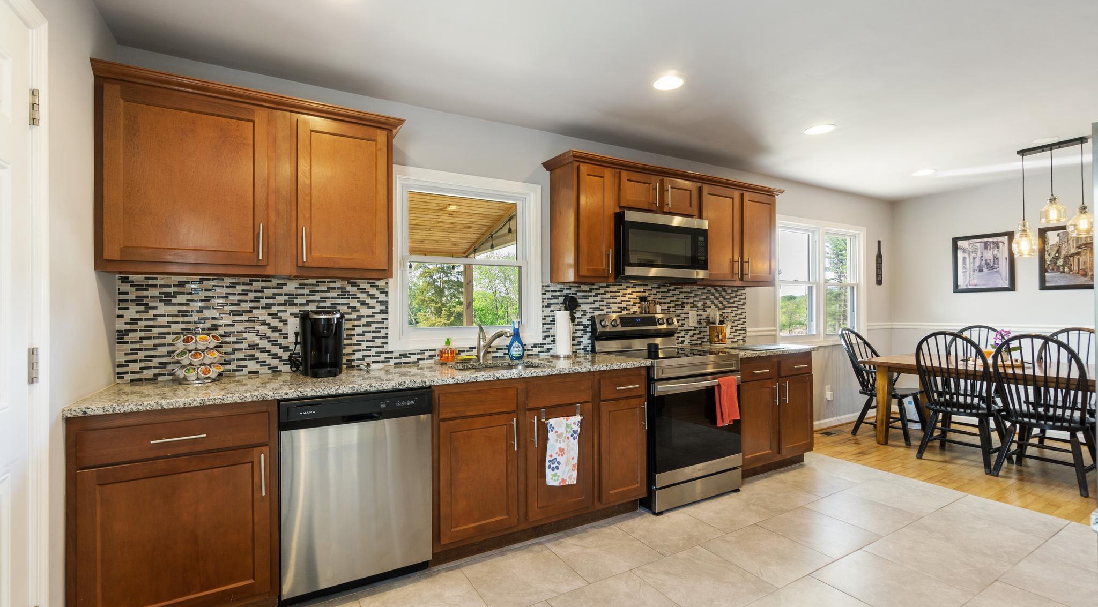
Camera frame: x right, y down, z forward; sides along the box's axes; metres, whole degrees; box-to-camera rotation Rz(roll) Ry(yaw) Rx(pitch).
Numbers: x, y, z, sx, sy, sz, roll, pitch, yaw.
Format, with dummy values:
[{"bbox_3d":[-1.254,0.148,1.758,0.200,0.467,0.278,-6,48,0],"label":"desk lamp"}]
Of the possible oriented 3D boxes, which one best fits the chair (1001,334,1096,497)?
[{"bbox_3d":[3.512,0.736,3.246,0.640,1.035,0.475,0,-1,-30],"label":"chair"}]

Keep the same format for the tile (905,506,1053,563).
[{"bbox_3d":[2.291,1.242,2.456,0.470,0.010,0.446,0,-1,-29],"label":"tile"}]

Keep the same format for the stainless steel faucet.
[{"bbox_3d":[-0.308,0.224,2.607,0.260,0.220,0.075,-1,-1,40],"label":"stainless steel faucet"}]

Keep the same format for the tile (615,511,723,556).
[{"bbox_3d":[0.674,1.282,2.600,0.456,0.012,0.452,0,-1,-30],"label":"tile"}]

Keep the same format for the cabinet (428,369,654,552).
[{"bbox_3d":[-0.123,0.828,2.687,1.290,0.876,0.625,0,-1,-30],"label":"cabinet"}]

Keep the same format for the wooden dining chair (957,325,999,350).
[{"bbox_3d":[4.064,0.755,4.404,0.600,1.060,0.480,0,-1,-30],"label":"wooden dining chair"}]

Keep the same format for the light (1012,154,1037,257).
[{"bbox_3d":[3.828,-0.787,3.668,0.140,0.826,0.140,0,-1,-29],"label":"light"}]

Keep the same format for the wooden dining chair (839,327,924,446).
[{"bbox_3d":[3.230,0.756,4.437,0.570,1.010,0.620,0,-1,-30],"label":"wooden dining chair"}]

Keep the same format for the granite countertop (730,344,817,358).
[{"bbox_3d":[1.548,0.375,3.653,0.940,0.035,0.650,0,-1,-30],"label":"granite countertop"}]

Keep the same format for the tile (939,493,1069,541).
[{"bbox_3d":[2.655,1.252,2.680,0.445,0.012,0.452,0,-1,-30],"label":"tile"}]

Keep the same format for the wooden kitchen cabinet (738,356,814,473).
[{"bbox_3d":[1.516,0.813,3.587,0.920,0.857,0.609,0,-1,-29],"label":"wooden kitchen cabinet"}]

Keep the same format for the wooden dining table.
[{"bbox_3d":[3.753,0.874,3.617,1.120,0.750,1.780,0,-1,-30],"label":"wooden dining table"}]

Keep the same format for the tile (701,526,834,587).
[{"bbox_3d":[1.086,1.258,2.305,0.451,0.012,0.446,0,-1,-30],"label":"tile"}]

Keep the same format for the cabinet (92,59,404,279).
[{"bbox_3d":[-1.319,-0.524,2.176,1.162,0.802,0.358,0,-1,-29],"label":"cabinet"}]

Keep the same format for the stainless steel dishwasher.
[{"bbox_3d":[-0.937,0.813,2.195,0.603,0.836,0.600,0,-1,-29],"label":"stainless steel dishwasher"}]

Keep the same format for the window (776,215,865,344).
[{"bbox_3d":[2.882,-0.214,4.800,1.640,1.285,0.100,0,-1,-30],"label":"window"}]

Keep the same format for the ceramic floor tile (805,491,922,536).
[{"bbox_3d":[1.865,1.252,2.732,0.446,0.010,0.446,0,-1,-29],"label":"ceramic floor tile"}]

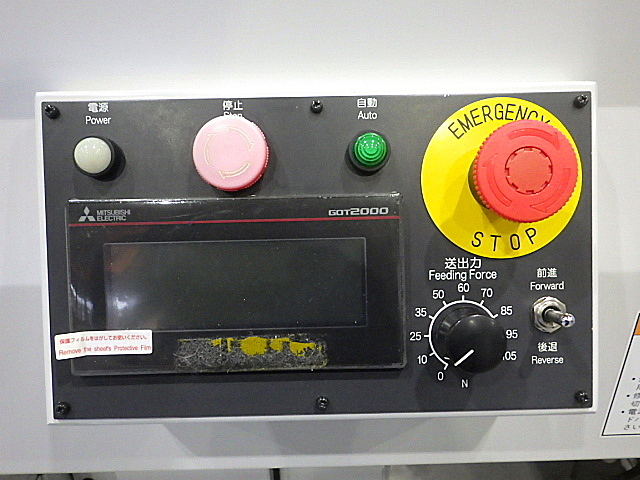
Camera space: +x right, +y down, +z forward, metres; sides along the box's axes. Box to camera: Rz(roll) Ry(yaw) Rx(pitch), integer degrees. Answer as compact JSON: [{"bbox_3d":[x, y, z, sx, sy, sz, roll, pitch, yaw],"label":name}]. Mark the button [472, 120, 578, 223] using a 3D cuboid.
[{"bbox_3d":[0.080,-0.027,0.212,0.040,0.040,0.029,-1,2,0],"label":"button"}]

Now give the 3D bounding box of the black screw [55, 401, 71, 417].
[{"bbox_3d":[-0.113,0.074,0.227,0.006,0.006,0.003,-1,2,0],"label":"black screw"}]

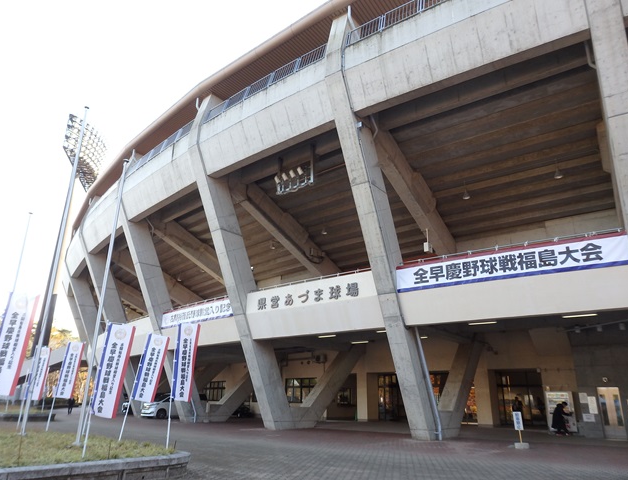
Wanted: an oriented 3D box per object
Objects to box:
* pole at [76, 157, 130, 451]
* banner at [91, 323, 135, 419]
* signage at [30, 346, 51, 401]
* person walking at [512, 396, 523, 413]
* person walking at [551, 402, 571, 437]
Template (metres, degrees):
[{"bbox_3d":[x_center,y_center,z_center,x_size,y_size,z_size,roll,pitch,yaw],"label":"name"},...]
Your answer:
[{"bbox_3d":[-5.825,1.350,12.848,0.140,7.960,0.140,10,-21,-23],"label":"pole"},{"bbox_3d":[-4.231,2.732,9.748,0.550,1.836,0.060,1,-20,8],"label":"banner"},{"bbox_3d":[-9.893,4.779,16.573,0.550,1.795,0.060,2,-19,-1],"label":"signage"},{"bbox_3d":[11.367,9.544,25.621,0.520,1.680,0.360,-10,-21,28],"label":"person walking"},{"bbox_3d":[11.344,8.148,21.114,0.750,1.450,0.500,2,-19,-5],"label":"person walking"}]

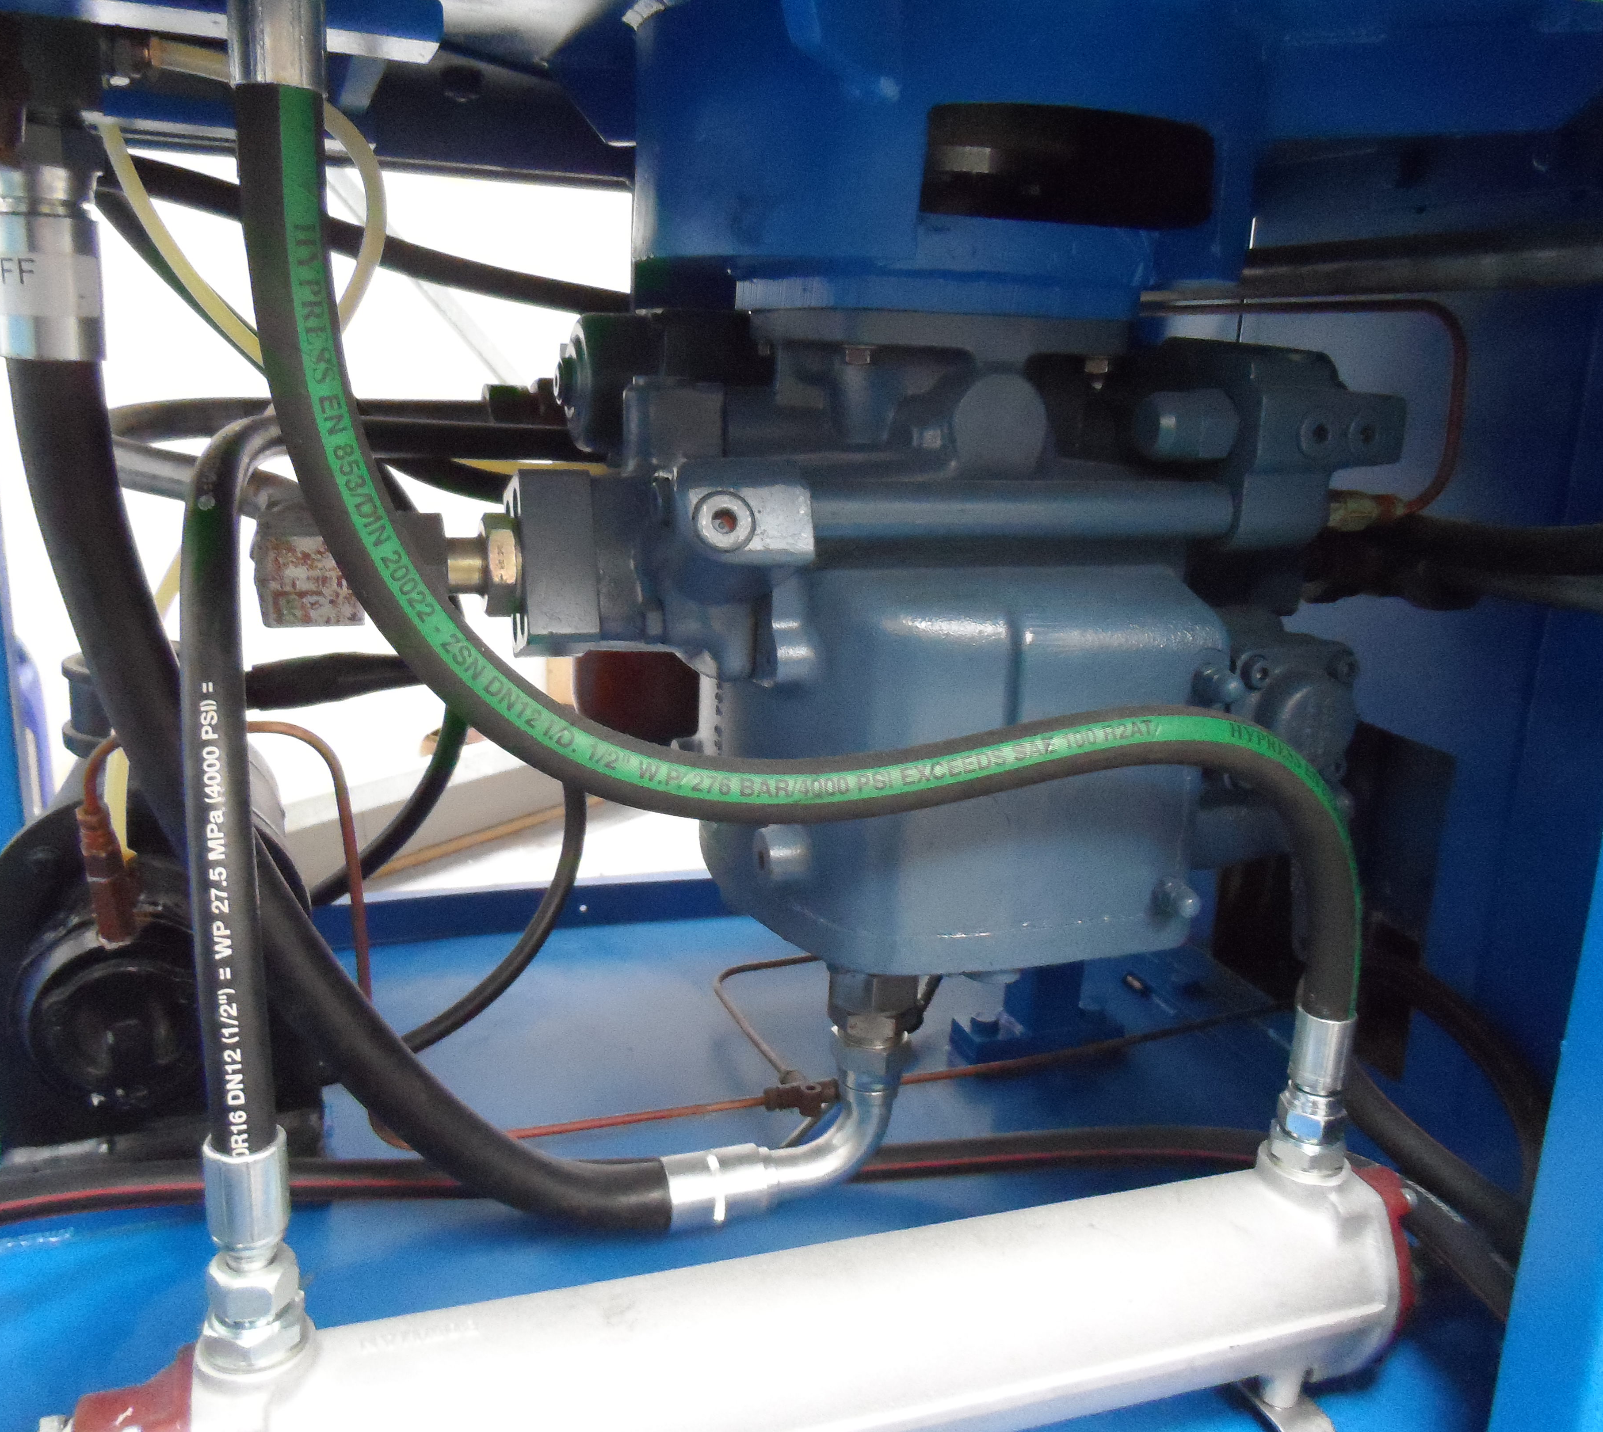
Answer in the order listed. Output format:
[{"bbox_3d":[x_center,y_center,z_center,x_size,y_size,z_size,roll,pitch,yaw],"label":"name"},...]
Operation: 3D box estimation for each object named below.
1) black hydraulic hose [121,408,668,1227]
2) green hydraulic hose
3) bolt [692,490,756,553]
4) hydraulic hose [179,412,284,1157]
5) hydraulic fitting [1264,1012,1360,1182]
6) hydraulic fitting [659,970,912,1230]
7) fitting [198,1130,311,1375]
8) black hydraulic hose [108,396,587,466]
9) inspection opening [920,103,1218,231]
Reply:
[{"bbox_3d":[-0.187,0.056,0.600,0.293,0.365,0.065,1,13,-4],"label":"black hydraulic hose"},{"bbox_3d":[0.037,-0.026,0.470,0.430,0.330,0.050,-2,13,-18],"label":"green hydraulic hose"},{"bbox_3d":[-0.036,-0.090,0.615,0.028,0.028,0.014,-2,13,-18],"label":"bolt"},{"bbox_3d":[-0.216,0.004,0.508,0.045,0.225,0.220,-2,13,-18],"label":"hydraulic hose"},{"bbox_3d":[0.222,0.160,0.570,0.030,0.069,0.030,-2,13,-18],"label":"hydraulic fitting"},{"bbox_3d":[-0.013,0.187,0.670,0.152,0.118,0.058,-4,14,-25],"label":"hydraulic fitting"},{"bbox_3d":[-0.179,0.172,0.429,0.031,0.076,0.031,-2,13,-18],"label":"fitting"},{"bbox_3d":[-0.240,-0.150,0.700,0.255,0.040,0.045,-1,13,-13],"label":"black hydraulic hose"},{"bbox_3d":[0.106,-0.213,0.516,0.128,0.042,0.028,-2,13,-19],"label":"inspection opening"}]

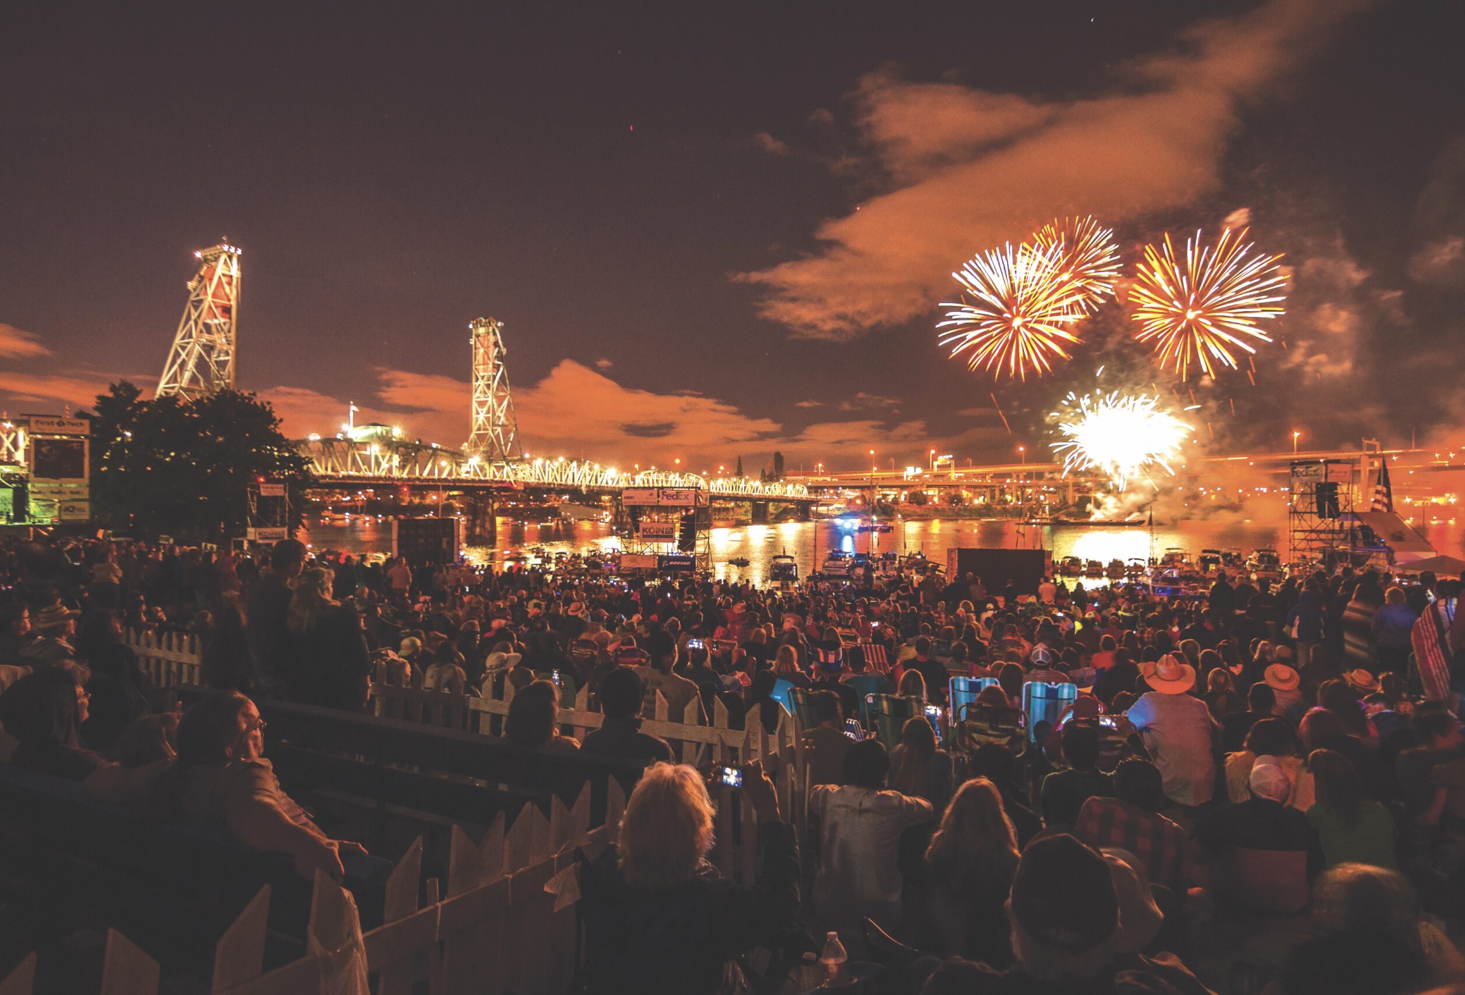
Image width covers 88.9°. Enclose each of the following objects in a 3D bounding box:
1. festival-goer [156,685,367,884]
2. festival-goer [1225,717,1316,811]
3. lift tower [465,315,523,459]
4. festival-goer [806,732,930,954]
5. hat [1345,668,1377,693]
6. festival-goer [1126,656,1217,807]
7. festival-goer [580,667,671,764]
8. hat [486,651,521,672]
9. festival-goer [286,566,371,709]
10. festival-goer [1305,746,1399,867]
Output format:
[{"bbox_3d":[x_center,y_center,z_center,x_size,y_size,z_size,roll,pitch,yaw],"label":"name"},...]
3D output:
[{"bbox_3d":[-1.470,1.200,2.500,0.560,1.200,0.820,0,-1,40],"label":"festival-goer"},{"bbox_3d":[3.320,1.880,4.660,0.560,1.080,0.820,0,-1,27],"label":"festival-goer"},{"bbox_3d":[-74.900,-31.100,239.800,9.500,50.000,14.000,0,-1,30],"label":"lift tower"},{"bbox_3d":[0.650,1.530,3.500,0.570,0.950,0.780,0,-1,9],"label":"festival-goer"},{"bbox_3d":[6.059,1.771,7.200,0.280,0.120,0.300,15,12,16],"label":"hat"},{"bbox_3d":[2.980,1.730,5.110,0.580,1.330,0.820,0,-1,27],"label":"festival-goer"},{"bbox_3d":[-0.400,1.420,3.570,0.540,1.280,0.800,0,-1,23],"label":"festival-goer"},{"bbox_3d":[-1.986,1.426,6.500,0.310,0.160,0.240,-12,0,-27],"label":"hat"},{"bbox_3d":[-2.840,1.310,5.200,0.500,1.650,0.360,0,-1,23],"label":"festival-goer"},{"bbox_3d":[3.400,1.870,4.160,0.500,1.080,0.820,0,-1,26],"label":"festival-goer"}]

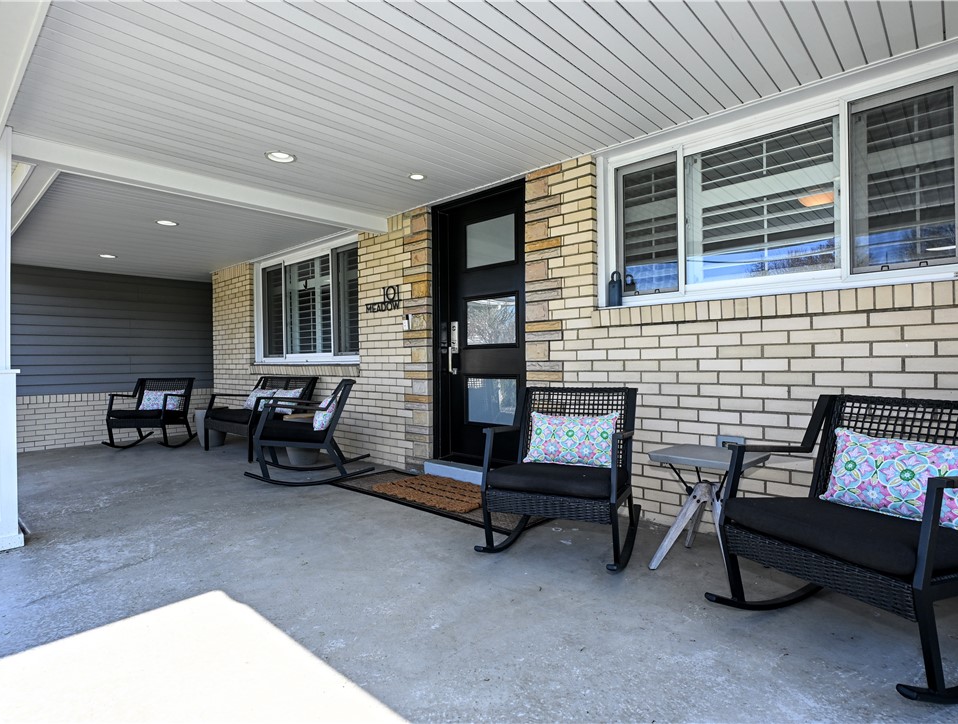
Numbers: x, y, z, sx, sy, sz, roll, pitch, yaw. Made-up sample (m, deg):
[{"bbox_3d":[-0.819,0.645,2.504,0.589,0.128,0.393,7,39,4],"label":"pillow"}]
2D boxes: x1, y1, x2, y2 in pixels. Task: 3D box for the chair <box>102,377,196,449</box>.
[{"bbox_3d":[-3.797,0.600,6.354,0.655,0.798,0.971,-1,0,-3],"label":"chair"}]

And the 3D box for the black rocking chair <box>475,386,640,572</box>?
[{"bbox_3d":[0.441,0.545,2.729,0.655,0.798,0.971,-1,0,22],"label":"black rocking chair"}]

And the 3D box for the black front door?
[{"bbox_3d":[0.024,-0.250,4.278,0.970,2.100,0.110,-1,0,44],"label":"black front door"}]

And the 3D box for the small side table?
[{"bbox_3d":[1.054,0.680,2.507,0.410,0.514,0.400,-1,0,44],"label":"small side table"}]

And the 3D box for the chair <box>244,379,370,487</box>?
[{"bbox_3d":[-1.375,0.569,4.505,0.971,0.798,0.655,-1,0,-15],"label":"chair"}]

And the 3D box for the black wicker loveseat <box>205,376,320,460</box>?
[{"bbox_3d":[-2.401,0.578,5.875,1.202,0.798,0.697,-1,0,43],"label":"black wicker loveseat"}]

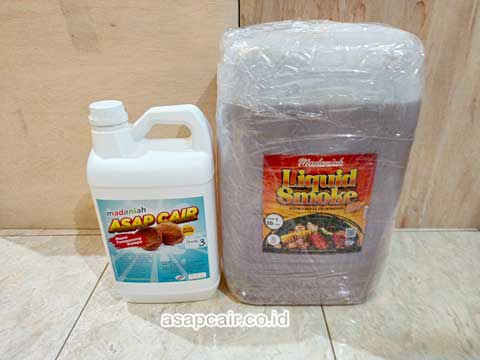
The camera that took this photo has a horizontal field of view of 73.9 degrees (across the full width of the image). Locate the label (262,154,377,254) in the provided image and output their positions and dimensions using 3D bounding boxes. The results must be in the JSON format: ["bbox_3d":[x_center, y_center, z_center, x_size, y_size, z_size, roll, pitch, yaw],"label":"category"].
[{"bbox_3d":[0.110,0.040,0.466,0.152,0.163,0.010,0,26,1],"label":"label"}]

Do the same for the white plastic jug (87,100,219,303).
[{"bbox_3d":[-0.131,0.035,0.543,0.184,0.337,0.131,-2,26,-1],"label":"white plastic jug"}]

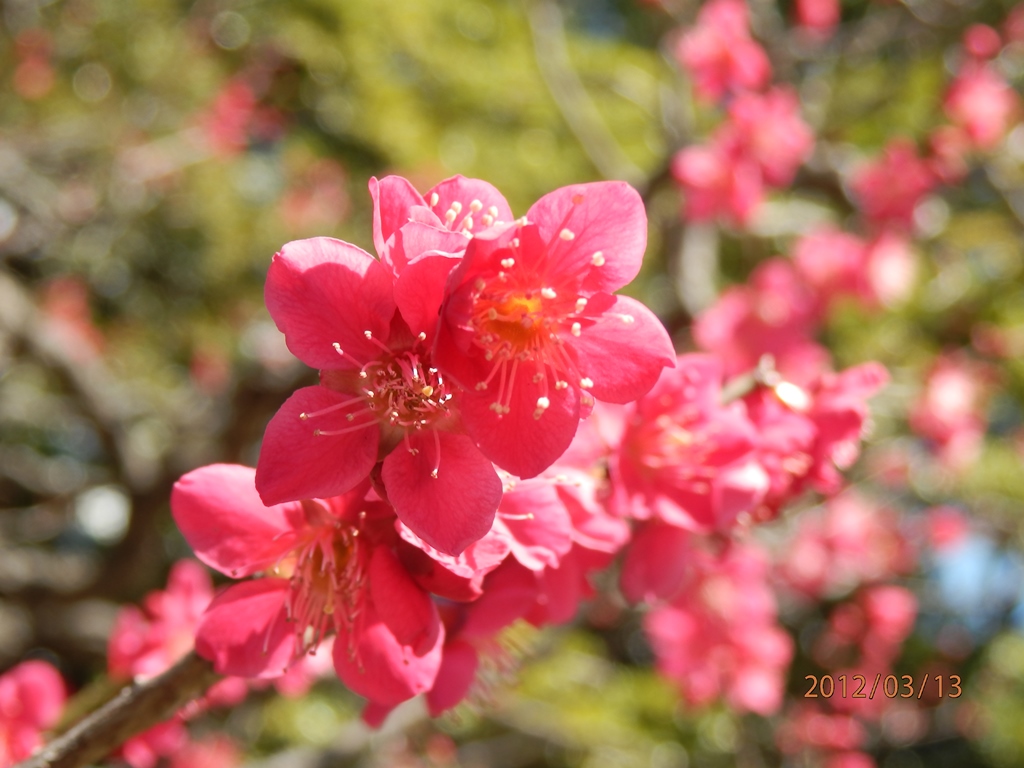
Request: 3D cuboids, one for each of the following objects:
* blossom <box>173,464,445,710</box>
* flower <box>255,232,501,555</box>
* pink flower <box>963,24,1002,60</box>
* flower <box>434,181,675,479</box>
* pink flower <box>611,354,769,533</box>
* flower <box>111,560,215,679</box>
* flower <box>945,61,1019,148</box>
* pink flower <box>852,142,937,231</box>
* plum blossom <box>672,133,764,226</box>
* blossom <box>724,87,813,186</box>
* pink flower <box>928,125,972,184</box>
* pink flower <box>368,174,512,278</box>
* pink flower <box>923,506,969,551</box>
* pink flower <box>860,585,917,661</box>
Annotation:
[{"bbox_3d":[-0.019,0.019,0.188,0.027,0.023,0.015,0,33,7],"label":"blossom"},{"bbox_3d":[-0.011,0.001,0.180,0.026,0.029,0.014,0,5,-5],"label":"flower"},{"bbox_3d":[0.174,-0.126,0.720,0.012,0.011,0.012,0,0,0],"label":"pink flower"},{"bbox_3d":[0.005,-0.006,0.210,0.026,0.032,0.016,0,6,-15],"label":"flower"},{"bbox_3d":[0.024,0.008,0.260,0.022,0.024,0.014,0,0,-27],"label":"pink flower"},{"bbox_3d":[-0.057,0.038,0.320,0.018,0.019,0.015,0,-9,18],"label":"flower"},{"bbox_3d":[0.142,-0.084,0.590,0.021,0.025,0.016,0,6,0],"label":"flower"},{"bbox_3d":[0.133,-0.069,0.680,0.026,0.027,0.020,0,11,11],"label":"pink flower"},{"bbox_3d":[0.057,-0.056,0.540,0.024,0.024,0.016,0,6,18],"label":"plum blossom"},{"bbox_3d":[0.085,-0.081,0.640,0.026,0.029,0.020,0,0,-11],"label":"blossom"},{"bbox_3d":[0.162,-0.085,0.720,0.014,0.019,0.014,0,6,11],"label":"pink flower"},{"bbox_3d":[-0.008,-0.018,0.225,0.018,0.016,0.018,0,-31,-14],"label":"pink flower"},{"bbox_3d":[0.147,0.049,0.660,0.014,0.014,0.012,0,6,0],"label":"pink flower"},{"bbox_3d":[0.150,0.095,0.780,0.021,0.027,0.020,0,-6,11],"label":"pink flower"}]

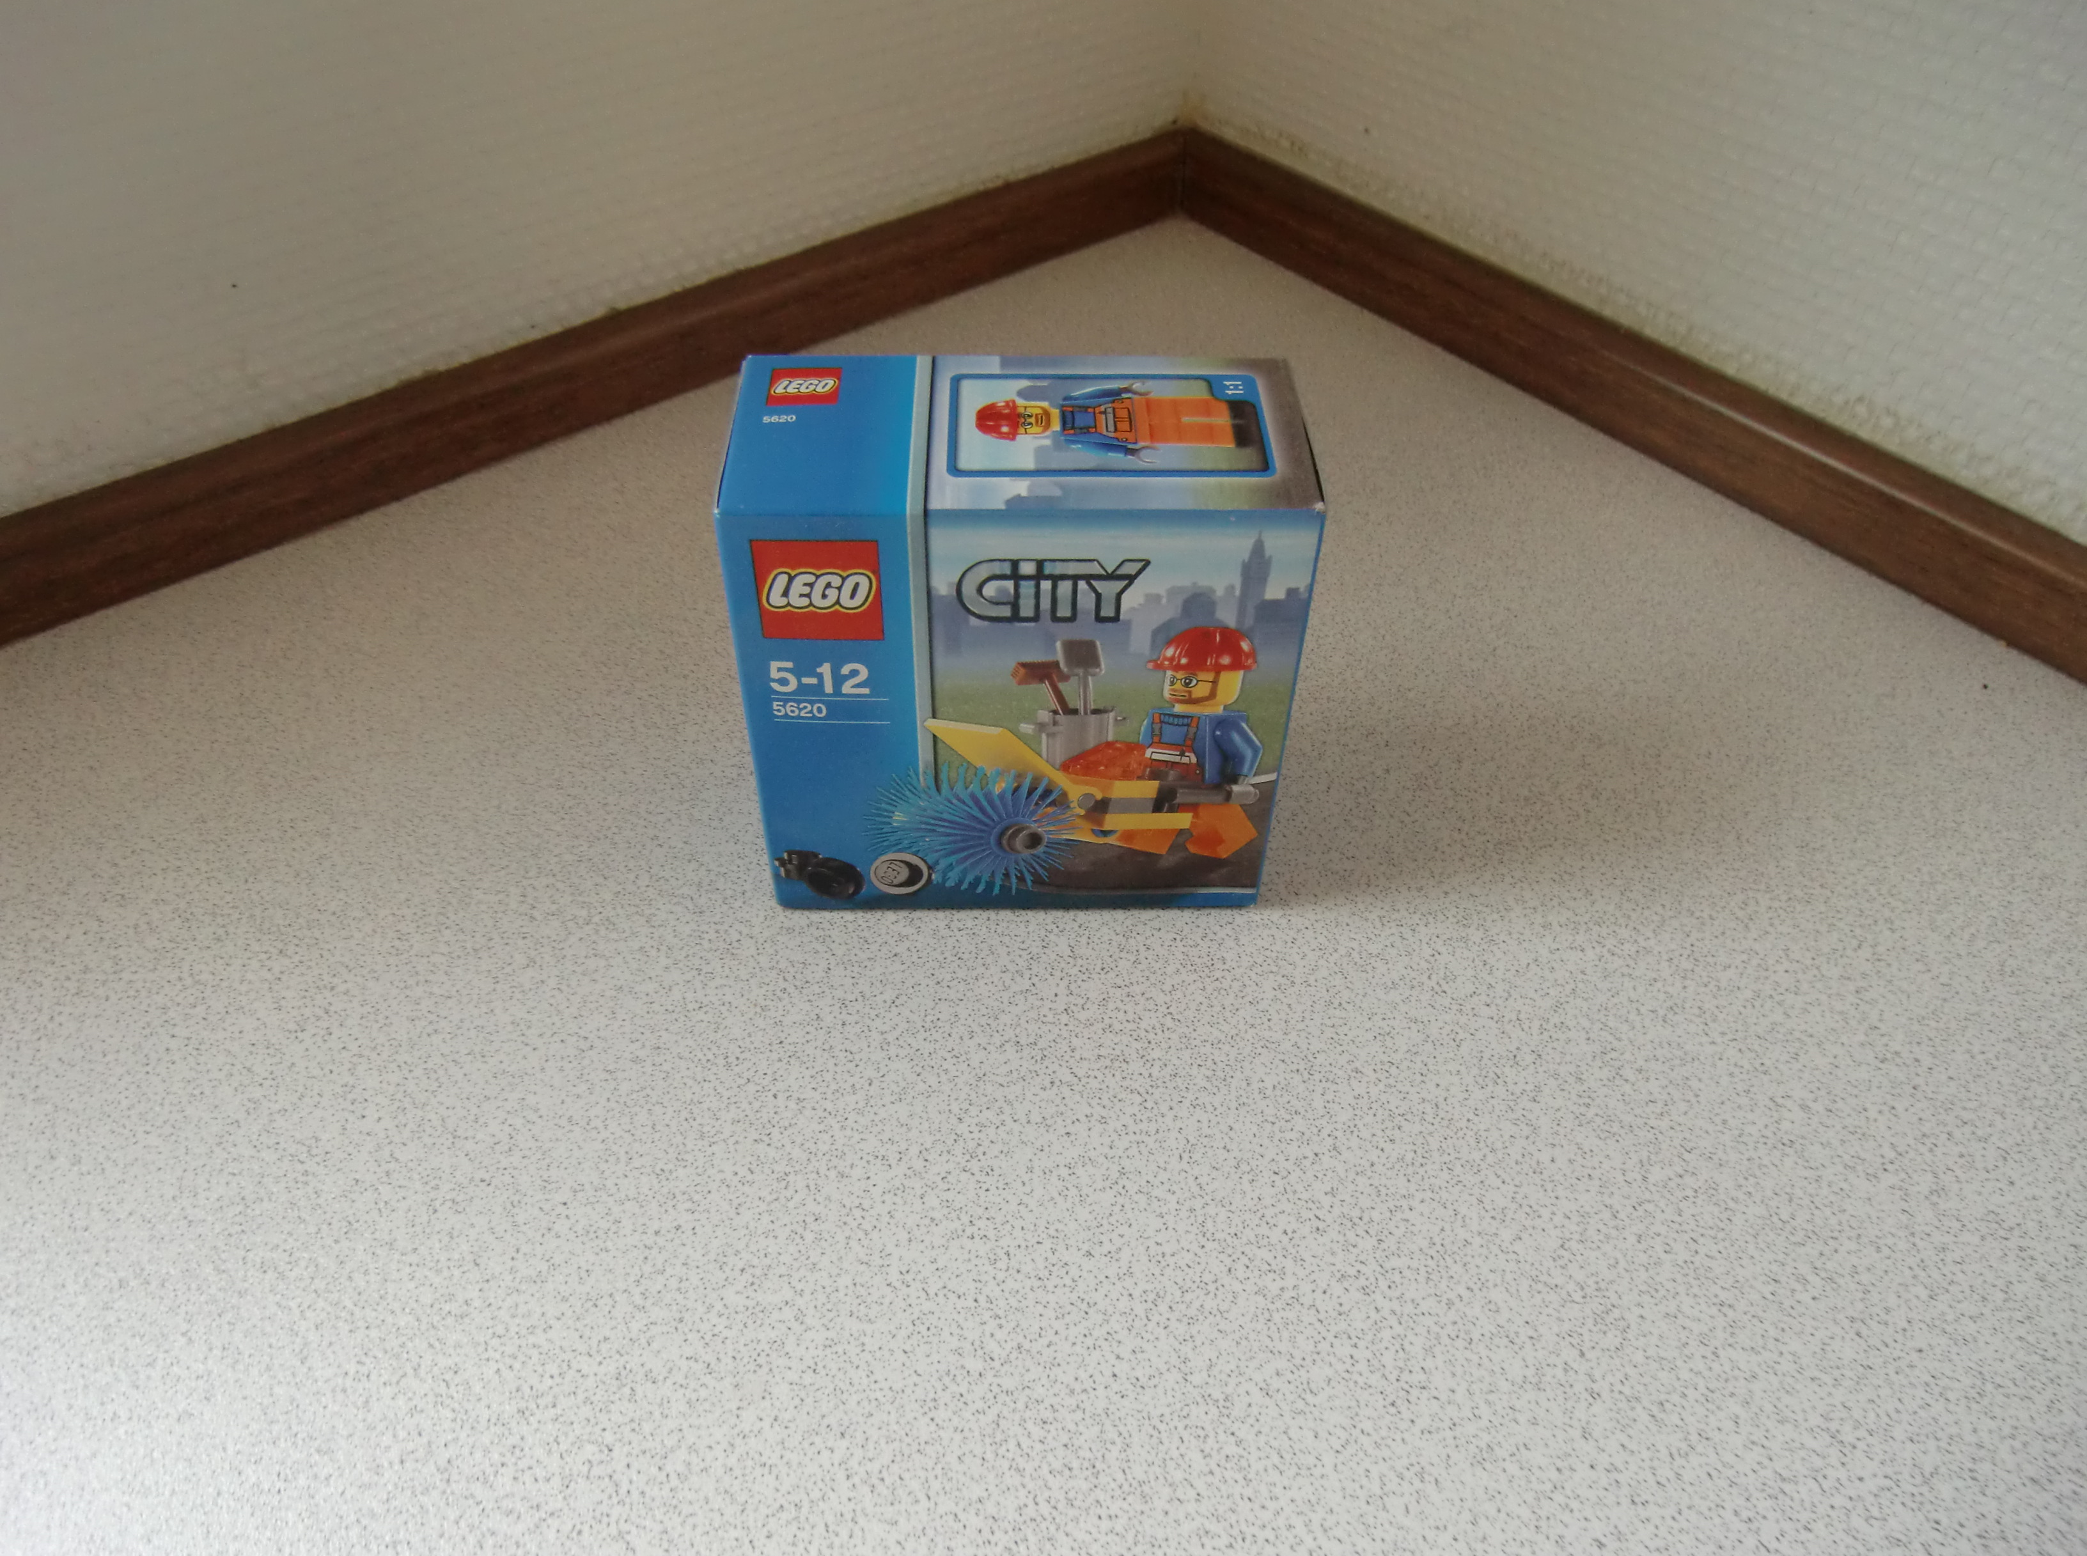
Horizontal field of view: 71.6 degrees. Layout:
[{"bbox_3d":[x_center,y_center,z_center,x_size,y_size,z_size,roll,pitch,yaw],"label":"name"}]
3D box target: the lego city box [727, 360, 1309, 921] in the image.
[{"bbox_3d":[-0.004,-0.024,0.265,0.092,0.092,0.045,0,45,-2],"label":"lego city box"}]

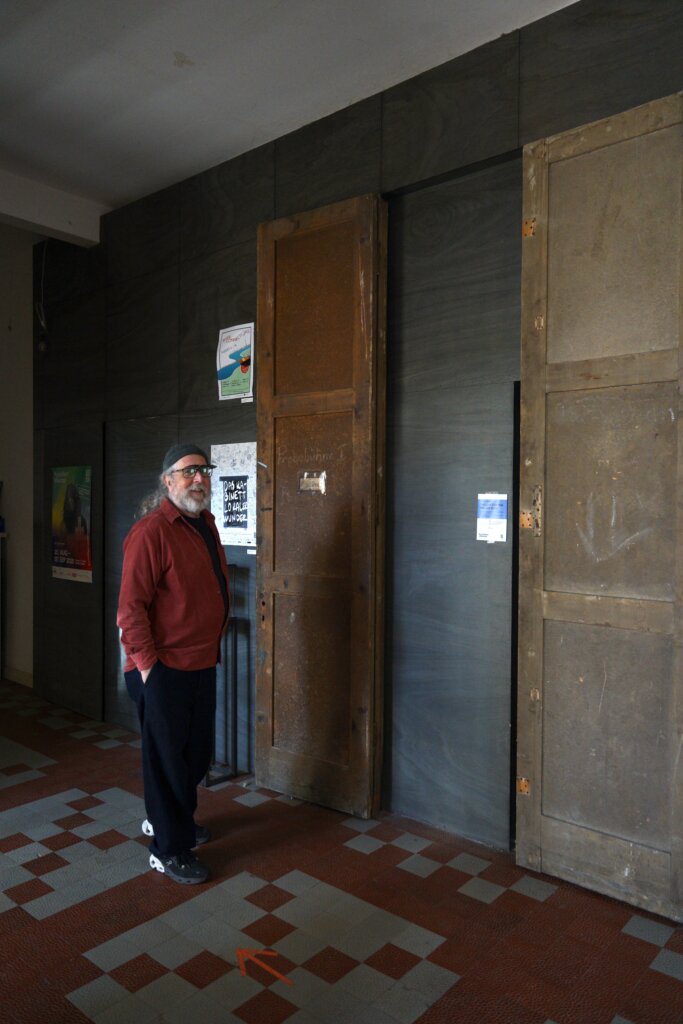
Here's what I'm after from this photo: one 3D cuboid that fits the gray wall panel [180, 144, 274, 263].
[{"bbox_3d":[-0.680,-1.811,4.378,0.861,0.482,0.030,1,1,40],"label":"gray wall panel"}]

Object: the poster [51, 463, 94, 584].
[{"bbox_3d":[-2.019,0.087,5.519,0.573,0.848,0.010,1,1,40],"label":"poster"}]

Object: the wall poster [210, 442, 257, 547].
[{"bbox_3d":[-0.631,-0.102,4.332,0.418,0.591,0.010,1,1,40],"label":"wall poster"}]

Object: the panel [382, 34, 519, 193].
[{"bbox_3d":[0.484,-1.800,3.385,0.730,0.489,0.030,1,1,40],"label":"panel"}]

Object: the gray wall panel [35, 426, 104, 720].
[{"bbox_3d":[-2.058,0.420,5.583,1.038,2.116,0.030,1,1,40],"label":"gray wall panel"}]

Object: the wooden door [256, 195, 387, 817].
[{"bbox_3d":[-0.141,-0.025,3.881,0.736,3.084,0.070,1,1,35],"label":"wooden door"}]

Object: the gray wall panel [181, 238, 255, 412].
[{"bbox_3d":[-0.683,-1.089,4.390,0.861,0.962,0.030,1,1,40],"label":"gray wall panel"}]

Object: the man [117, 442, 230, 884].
[{"bbox_3d":[-0.719,0.616,3.296,0.500,1.815,0.540,1,1,19],"label":"man"}]

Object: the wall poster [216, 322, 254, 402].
[{"bbox_3d":[-0.615,-0.869,4.308,0.297,0.420,0.010,1,1,40],"label":"wall poster"}]

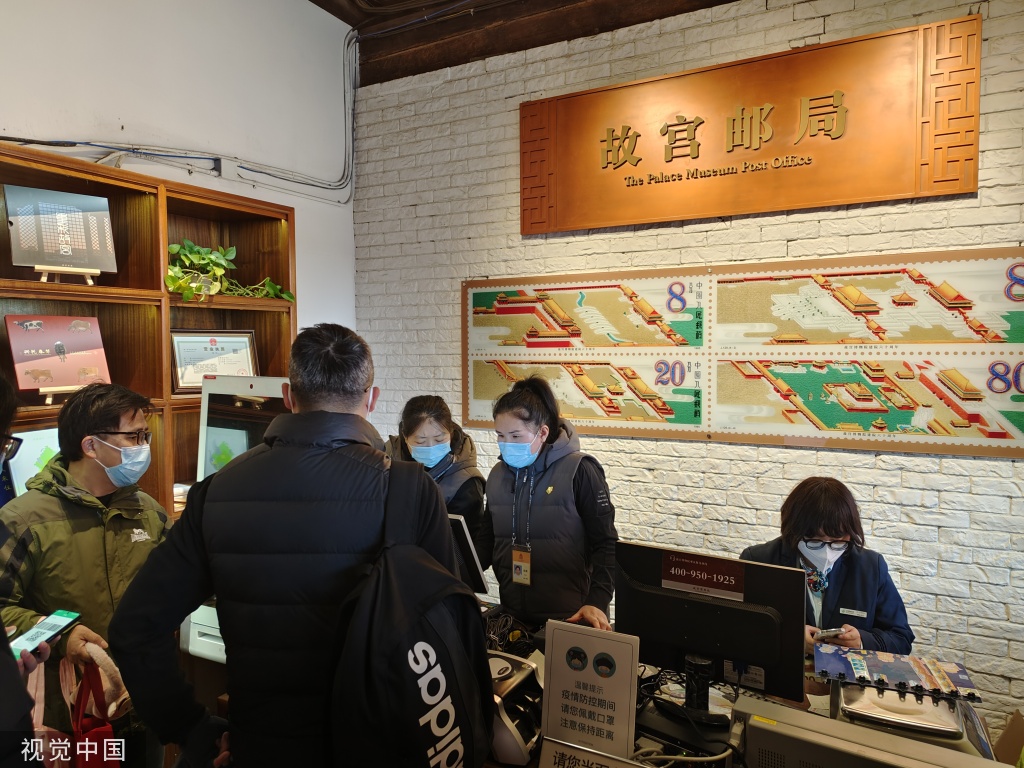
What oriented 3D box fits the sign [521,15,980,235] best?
[{"bbox_3d":[0.811,-0.963,2.696,1.740,0.595,0.040,1,3,27],"label":"sign"}]

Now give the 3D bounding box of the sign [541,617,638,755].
[{"bbox_3d":[0.163,0.670,1.458,0.210,0.295,0.035,1,-3,24],"label":"sign"}]

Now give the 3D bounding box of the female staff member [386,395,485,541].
[{"bbox_3d":[-0.263,0.798,2.380,0.460,1.520,0.340,0,3,10],"label":"female staff member"}]

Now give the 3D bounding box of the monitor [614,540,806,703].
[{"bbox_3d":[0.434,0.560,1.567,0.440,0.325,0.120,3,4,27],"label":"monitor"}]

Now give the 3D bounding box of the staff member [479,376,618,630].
[{"bbox_3d":[0.104,0.773,2.123,0.470,1.590,0.350,1,3,29],"label":"staff member"}]

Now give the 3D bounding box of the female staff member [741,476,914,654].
[{"bbox_3d":[0.896,0.927,1.939,0.470,1.290,0.570,1,3,27],"label":"female staff member"}]

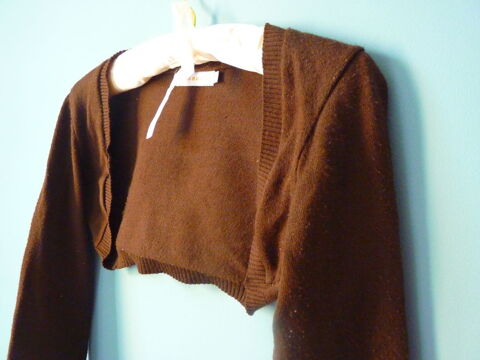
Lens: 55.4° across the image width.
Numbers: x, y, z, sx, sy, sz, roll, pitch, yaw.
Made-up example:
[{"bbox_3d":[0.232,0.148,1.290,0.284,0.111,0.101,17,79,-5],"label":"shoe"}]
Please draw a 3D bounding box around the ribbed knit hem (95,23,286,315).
[{"bbox_3d":[-0.068,-0.014,0.564,0.255,0.295,0.088,4,3,38],"label":"ribbed knit hem"}]

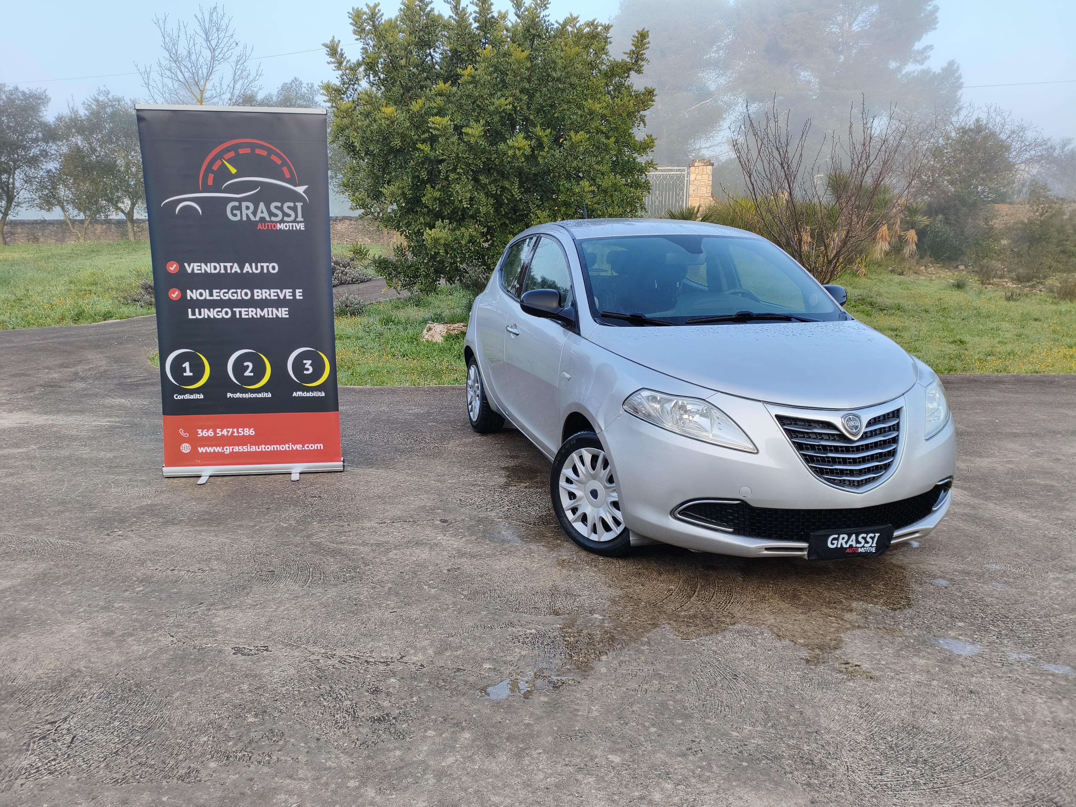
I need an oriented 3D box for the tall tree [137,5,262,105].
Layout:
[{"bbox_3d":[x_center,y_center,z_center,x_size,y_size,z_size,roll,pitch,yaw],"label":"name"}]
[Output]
[{"bbox_3d":[-10.048,-7.988,24.000,3.695,7.714,3.600,0,12,0],"label":"tall tree"}]

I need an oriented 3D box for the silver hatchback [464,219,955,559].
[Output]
[{"bbox_3d":[0.685,-0.325,4.885,1.760,1.520,3.840,-4,13,-17],"label":"silver hatchback"}]

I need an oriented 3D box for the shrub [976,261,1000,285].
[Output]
[{"bbox_3d":[10.872,-3.154,19.500,0.588,0.568,0.600,0,12,0],"label":"shrub"}]

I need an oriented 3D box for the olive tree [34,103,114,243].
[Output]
[{"bbox_3d":[-21.206,-10.507,37.000,3.656,6.273,3.700,0,12,0],"label":"olive tree"}]

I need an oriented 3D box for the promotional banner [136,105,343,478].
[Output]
[{"bbox_3d":[-1.715,-0.587,4.700,1.030,2.100,0.320,-2,13,-8],"label":"promotional banner"}]

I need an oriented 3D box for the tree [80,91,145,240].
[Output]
[{"bbox_3d":[-18.704,-10.872,37.000,4.503,6.850,4.300,0,12,0],"label":"tree"}]

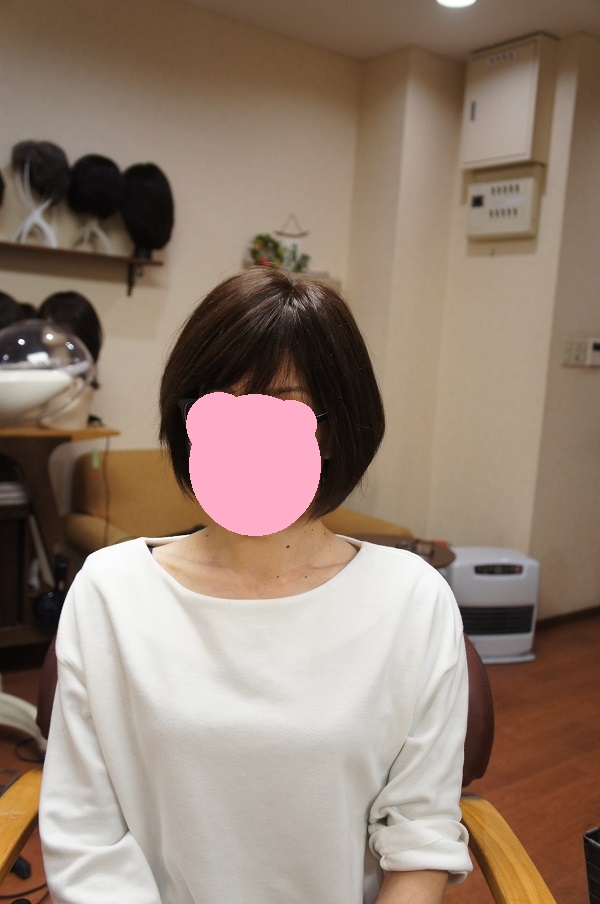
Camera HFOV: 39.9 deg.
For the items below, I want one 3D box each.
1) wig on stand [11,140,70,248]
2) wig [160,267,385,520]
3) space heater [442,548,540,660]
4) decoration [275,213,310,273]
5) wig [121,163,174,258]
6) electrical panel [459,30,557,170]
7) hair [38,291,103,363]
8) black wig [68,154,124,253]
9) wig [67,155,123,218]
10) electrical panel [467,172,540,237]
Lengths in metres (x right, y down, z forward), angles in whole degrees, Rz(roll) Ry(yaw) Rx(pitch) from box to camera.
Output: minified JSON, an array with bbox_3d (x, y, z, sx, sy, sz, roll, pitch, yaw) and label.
[{"bbox_3d":[-0.949,-0.946,3.016,0.190,0.380,0.220,9,10,33],"label":"wig on stand"},{"bbox_3d":[-0.028,-0.059,0.855,0.220,0.260,0.250,6,8,16],"label":"wig"},{"bbox_3d":[0.808,0.653,3.625,0.385,0.433,0.300,2,8,-11],"label":"space heater"},{"bbox_3d":[-0.034,-0.962,3.816,0.200,0.265,0.070,-3,10,-37],"label":"decoration"},{"bbox_3d":[-0.604,-0.957,3.278,0.190,0.360,0.210,8,9,30],"label":"wig"},{"bbox_3d":[0.927,-1.534,3.688,0.125,0.510,0.395,-3,10,-37],"label":"electrical panel"},{"bbox_3d":[-0.846,-0.452,3.050,0.200,0.280,0.230,9,10,35],"label":"hair"},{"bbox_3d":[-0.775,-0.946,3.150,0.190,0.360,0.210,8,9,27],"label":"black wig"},{"bbox_3d":[-0.779,-1.002,3.136,0.190,0.245,0.210,8,9,27],"label":"wig"},{"bbox_3d":[0.924,-1.104,3.752,0.085,0.235,0.370,-3,10,-37],"label":"electrical panel"}]

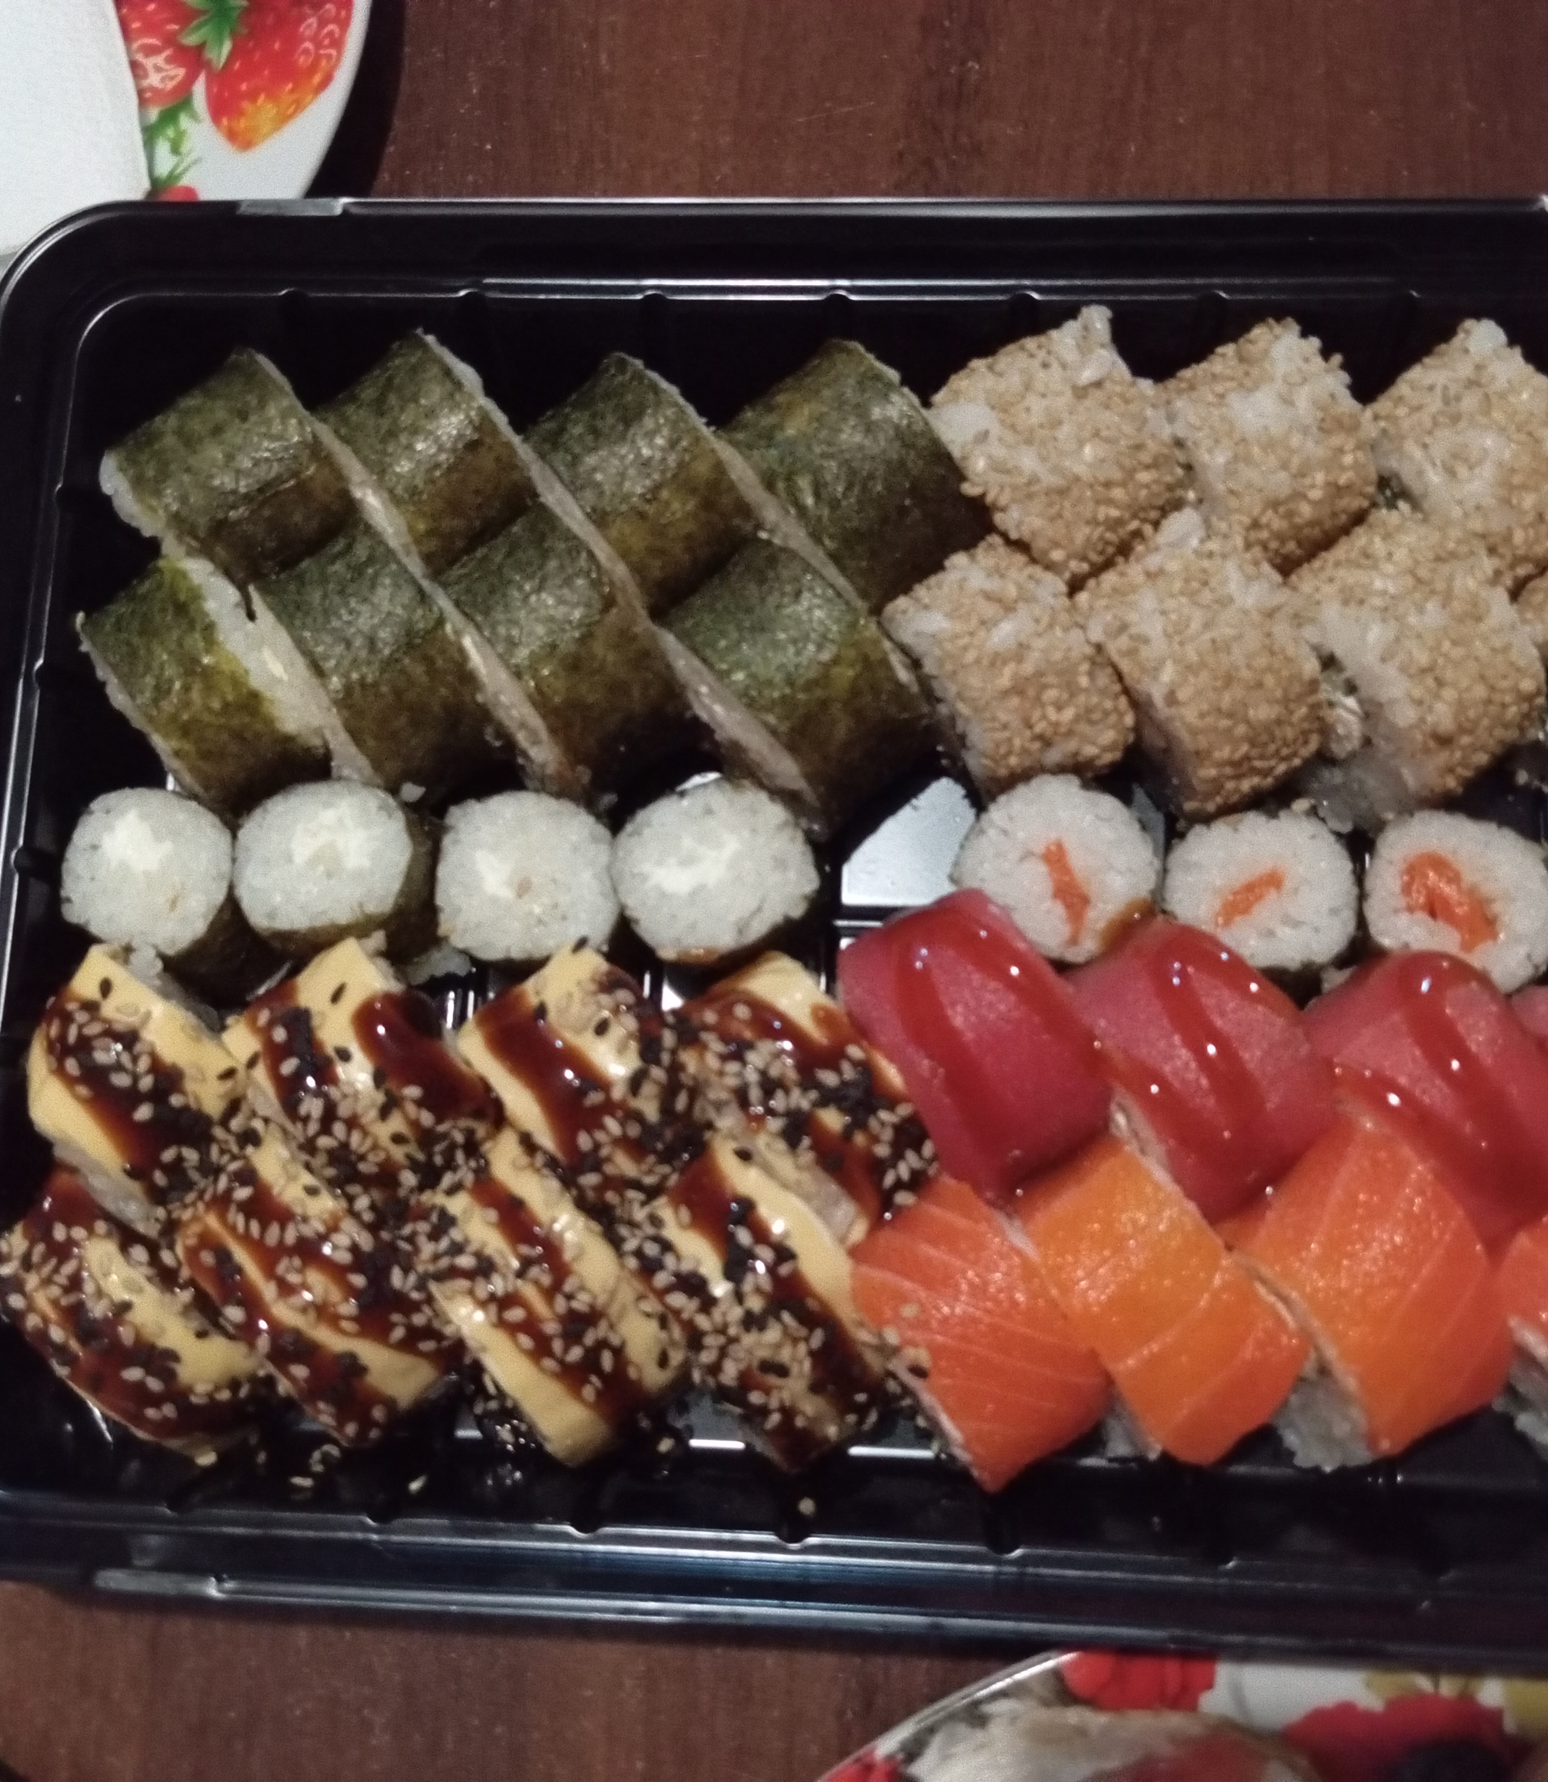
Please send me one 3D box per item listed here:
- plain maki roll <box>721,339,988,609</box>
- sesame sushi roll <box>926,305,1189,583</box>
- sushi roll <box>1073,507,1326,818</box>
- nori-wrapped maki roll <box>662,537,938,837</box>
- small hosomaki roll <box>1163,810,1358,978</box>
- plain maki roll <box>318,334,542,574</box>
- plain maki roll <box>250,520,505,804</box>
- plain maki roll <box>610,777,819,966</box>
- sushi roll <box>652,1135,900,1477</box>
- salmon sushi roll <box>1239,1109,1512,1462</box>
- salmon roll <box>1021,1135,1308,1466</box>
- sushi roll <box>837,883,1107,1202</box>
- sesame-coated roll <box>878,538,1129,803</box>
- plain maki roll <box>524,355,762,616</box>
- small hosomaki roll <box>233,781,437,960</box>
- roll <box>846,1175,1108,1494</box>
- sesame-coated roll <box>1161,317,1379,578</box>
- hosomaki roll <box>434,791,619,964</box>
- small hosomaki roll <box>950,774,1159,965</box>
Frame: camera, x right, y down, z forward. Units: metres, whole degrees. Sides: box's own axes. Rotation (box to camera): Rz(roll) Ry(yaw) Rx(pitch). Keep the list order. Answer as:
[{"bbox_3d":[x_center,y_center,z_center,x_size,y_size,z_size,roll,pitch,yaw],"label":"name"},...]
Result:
[{"bbox_3d":[0.015,-0.069,0.313,0.028,0.037,0.039,-40,80,-4],"label":"plain maki roll"},{"bbox_3d":[0.050,-0.079,0.342,0.029,0.038,0.038,-34,78,-3],"label":"sesame sushi roll"},{"bbox_3d":[0.067,-0.035,0.302,0.026,0.032,0.034,-31,78,-2],"label":"sushi roll"},{"bbox_3d":[0.004,-0.035,0.335,0.027,0.041,0.043,-34,78,-3],"label":"nori-wrapped maki roll"},{"bbox_3d":[0.074,0.003,0.302,0.029,0.026,0.026,1,80,4],"label":"small hosomaki roll"},{"bbox_3d":[-0.056,-0.071,0.318,0.025,0.037,0.039,-40,80,-4],"label":"plain maki roll"},{"bbox_3d":[-0.070,-0.041,0.342,0.025,0.041,0.042,-34,78,-3],"label":"plain maki roll"},{"bbox_3d":[-0.009,-0.001,0.337,0.033,0.027,0.033,-1,79,4],"label":"plain maki roll"},{"bbox_3d":[-0.001,0.061,0.288,0.019,0.040,0.044,-30,79,-2],"label":"sushi roll"},{"bbox_3d":[0.096,0.064,0.310,0.026,0.039,0.045,-31,78,-2],"label":"salmon sushi roll"},{"bbox_3d":[0.063,0.066,0.312,0.027,0.039,0.044,-31,78,-2],"label":"salmon roll"},{"bbox_3d":[0.033,0.022,0.293,0.027,0.040,0.043,-30,79,-2],"label":"sushi roll"},{"bbox_3d":[0.037,-0.035,0.305,0.027,0.031,0.032,-31,78,-2],"label":"sesame-coated roll"},{"bbox_3d":[-0.021,-0.066,0.315,0.025,0.031,0.032,-35,79,-3],"label":"plain maki roll"},{"bbox_3d":[-0.069,-0.003,0.311,0.028,0.026,0.025,1,80,4],"label":"small hosomaki roll"},{"bbox_3d":[0.031,0.065,0.287,0.023,0.038,0.041,-32,79,-3],"label":"roll"},{"bbox_3d":[0.087,-0.078,0.339,0.026,0.038,0.037,-32,78,-2],"label":"sesame-coated roll"},{"bbox_3d":[-0.038,0.000,0.306,0.026,0.026,0.027,2,79,5],"label":"hosomaki roll"},{"bbox_3d":[0.043,-0.001,0.300,0.029,0.026,0.030,-1,79,4],"label":"small hosomaki roll"}]

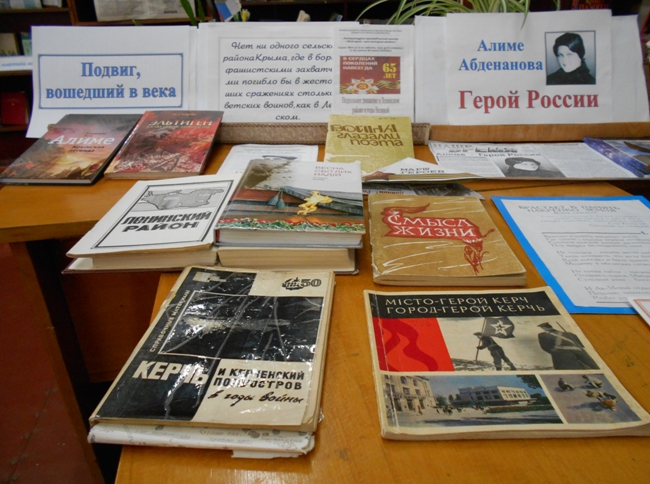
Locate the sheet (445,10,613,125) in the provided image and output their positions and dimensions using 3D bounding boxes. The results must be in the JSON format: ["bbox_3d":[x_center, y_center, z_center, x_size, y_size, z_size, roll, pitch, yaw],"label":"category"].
[{"bbox_3d":[0.372,-0.316,0.888,0.299,0.207,0.004,0,6,1],"label":"sheet"}]

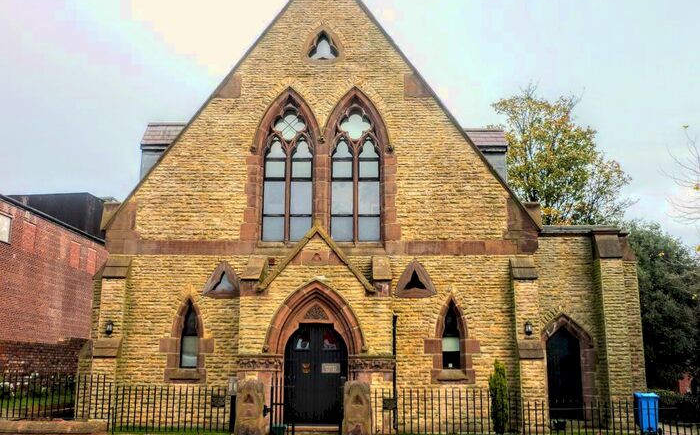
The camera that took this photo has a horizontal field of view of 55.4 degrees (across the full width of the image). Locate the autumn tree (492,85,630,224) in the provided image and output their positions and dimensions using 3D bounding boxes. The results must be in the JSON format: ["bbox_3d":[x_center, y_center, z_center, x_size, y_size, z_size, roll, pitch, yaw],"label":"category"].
[{"bbox_3d":[9.298,0.960,28.440,6.800,13.800,6.600,0,-12,0],"label":"autumn tree"}]

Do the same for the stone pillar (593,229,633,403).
[{"bbox_3d":[7.075,2.912,18.231,0.637,5.140,0.760,0,-11,1],"label":"stone pillar"}]

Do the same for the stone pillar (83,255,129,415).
[{"bbox_3d":[-6.015,2.991,16.954,0.636,4.132,0.780,0,-11,1],"label":"stone pillar"}]

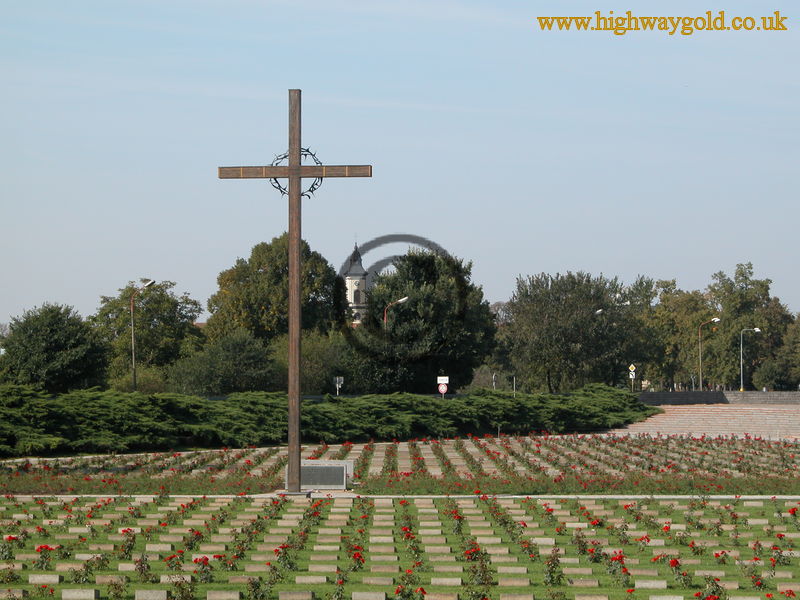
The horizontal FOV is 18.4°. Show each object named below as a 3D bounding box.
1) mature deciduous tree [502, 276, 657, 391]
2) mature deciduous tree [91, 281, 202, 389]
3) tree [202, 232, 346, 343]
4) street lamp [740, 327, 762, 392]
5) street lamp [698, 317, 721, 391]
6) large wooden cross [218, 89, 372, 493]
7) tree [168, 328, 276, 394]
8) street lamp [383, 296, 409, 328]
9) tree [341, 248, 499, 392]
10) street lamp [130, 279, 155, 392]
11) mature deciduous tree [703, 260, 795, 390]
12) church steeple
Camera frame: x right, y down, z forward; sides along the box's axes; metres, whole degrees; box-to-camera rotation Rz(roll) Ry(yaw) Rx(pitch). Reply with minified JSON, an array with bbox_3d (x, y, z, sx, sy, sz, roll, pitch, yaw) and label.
[{"bbox_3d":[17.957,3.284,246.027,15.120,12.040,13.000,0,-2,0],"label":"mature deciduous tree"},{"bbox_3d":[-20.196,3.058,197.008,8.920,9.230,8.600,0,-2,0],"label":"mature deciduous tree"},{"bbox_3d":[-10.737,1.481,213.042,12.300,14.610,12.000,0,-2,0],"label":"tree"},{"bbox_3d":[40.483,6.943,284.927,2.300,7.320,0.400,-1,-2,17],"label":"street lamp"},{"bbox_3d":[35.199,6.257,280.948,2.450,8.430,0.400,-1,-2,22],"label":"street lamp"},{"bbox_3d":[-3.140,-0.272,74.121,4.600,12.110,0.380,0,-2,9],"label":"large wooden cross"},{"bbox_3d":[-13.787,4.834,190.945,8.190,5.270,7.500,0,-2,0],"label":"tree"},{"bbox_3d":[-0.231,3.934,189.964,2.000,8.410,0.350,-1,-2,34],"label":"street lamp"},{"bbox_3d":[1.475,2.193,197.016,12.000,12.290,11.500,0,-2,0],"label":"tree"},{"bbox_3d":[-18.170,2.760,175.005,1.950,8.350,0.380,-1,-2,30],"label":"street lamp"},{"bbox_3d":[45.511,3.478,322.063,11.720,16.730,11.000,0,-2,0],"label":"mature deciduous tree"},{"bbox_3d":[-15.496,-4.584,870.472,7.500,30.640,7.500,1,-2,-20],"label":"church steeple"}]

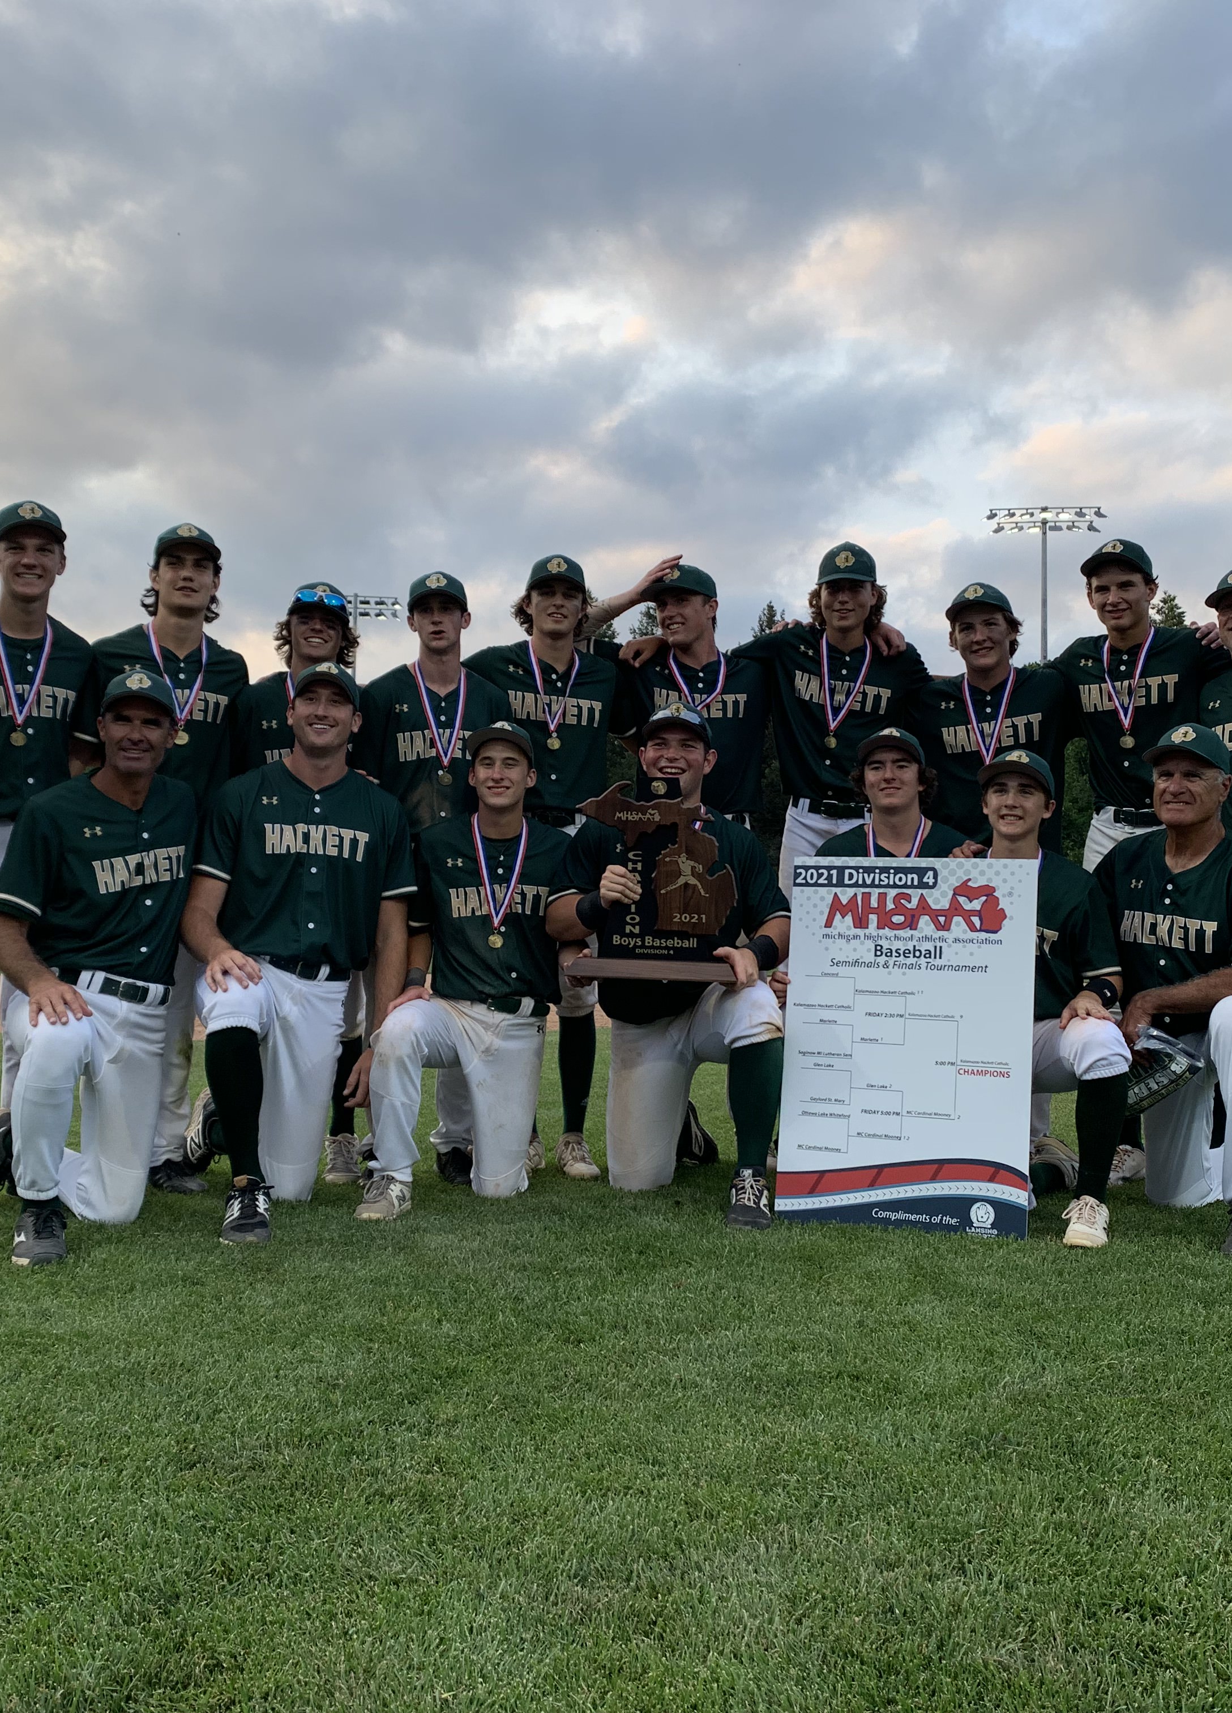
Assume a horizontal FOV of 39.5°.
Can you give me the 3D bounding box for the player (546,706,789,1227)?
[{"bbox_3d":[0.137,0.276,4.842,0.660,1.350,1.060,1,-3,0],"label":"player"}]

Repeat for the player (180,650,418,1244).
[{"bbox_3d":[-0.857,0.213,4.577,0.582,1.430,1.060,1,-3,-12],"label":"player"}]

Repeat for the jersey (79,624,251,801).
[{"bbox_3d":[-1.255,-0.355,4.780,0.500,0.620,0.270,2,-3,-25],"label":"jersey"}]

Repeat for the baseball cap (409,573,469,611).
[{"bbox_3d":[-0.519,-0.773,5.020,0.180,0.130,0.265,1,-6,-3],"label":"baseball cap"}]

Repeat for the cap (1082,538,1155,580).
[{"bbox_3d":[1.423,-0.839,4.860,0.175,0.130,0.255,-1,-3,33],"label":"cap"}]

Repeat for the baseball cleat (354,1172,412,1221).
[{"bbox_3d":[-0.590,0.858,4.400,0.105,0.120,0.290,0,-3,12],"label":"baseball cleat"}]

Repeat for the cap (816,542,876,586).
[{"bbox_3d":[0.676,-0.854,5.020,0.180,0.135,0.265,1,0,11],"label":"cap"}]

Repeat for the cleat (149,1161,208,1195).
[{"bbox_3d":[-1.225,0.874,4.820,0.290,0.120,0.105,-2,-4,45],"label":"cleat"}]

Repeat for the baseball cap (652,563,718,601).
[{"bbox_3d":[0.189,-0.785,4.900,0.175,0.130,0.255,-2,-4,36],"label":"baseball cap"}]

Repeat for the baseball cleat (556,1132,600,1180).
[{"bbox_3d":[-0.111,0.873,4.980,0.110,0.120,0.300,2,-3,-11],"label":"baseball cleat"}]

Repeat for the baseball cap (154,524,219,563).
[{"bbox_3d":[-1.231,-0.890,4.928,0.180,0.140,0.270,1,-11,-18],"label":"baseball cap"}]

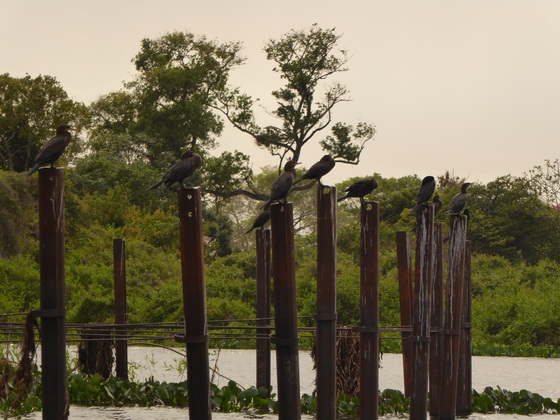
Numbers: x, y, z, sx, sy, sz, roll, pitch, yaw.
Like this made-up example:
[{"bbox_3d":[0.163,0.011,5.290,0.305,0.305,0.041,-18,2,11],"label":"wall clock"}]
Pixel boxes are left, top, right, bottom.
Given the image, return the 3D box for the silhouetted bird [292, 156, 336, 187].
[{"bbox_3d":[0.367,-0.415,43.000,0.440,0.350,0.160,0,-1,-3],"label":"silhouetted bird"}]

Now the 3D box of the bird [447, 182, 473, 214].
[{"bbox_3d":[2.175,-0.127,49.000,0.360,0.410,0.160,1,-1,-30],"label":"bird"}]

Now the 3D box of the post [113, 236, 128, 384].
[{"bbox_3d":[-2.534,1.635,64.500,0.170,2.349,0.170,-1,-1,18],"label":"post"}]

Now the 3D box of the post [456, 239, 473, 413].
[{"bbox_3d":[2.310,1.473,50.500,0.170,2.205,0.170,0,-1,18],"label":"post"}]

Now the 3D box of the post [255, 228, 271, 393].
[{"bbox_3d":[-0.225,1.461,56.000,0.170,2.374,0.170,-1,-1,18],"label":"post"}]

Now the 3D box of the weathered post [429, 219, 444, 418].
[{"bbox_3d":[1.957,1.373,50.500,0.170,2.430,0.170,0,-1,18],"label":"weathered post"}]

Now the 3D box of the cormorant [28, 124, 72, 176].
[{"bbox_3d":[-1.873,-0.485,33.000,0.400,0.420,0.160,0,-1,-9],"label":"cormorant"}]

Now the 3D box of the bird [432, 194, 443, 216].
[{"bbox_3d":[1.898,0.006,51.000,0.370,0.410,0.160,0,-1,-6],"label":"bird"}]

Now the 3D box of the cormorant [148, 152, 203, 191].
[{"bbox_3d":[-0.926,-0.338,35.500,0.470,0.360,0.160,0,-1,-3],"label":"cormorant"}]

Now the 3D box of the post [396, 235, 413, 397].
[{"bbox_3d":[1.769,1.501,57.000,0.170,2.417,0.170,-2,-1,18],"label":"post"}]

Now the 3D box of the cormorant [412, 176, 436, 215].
[{"bbox_3d":[1.697,-0.170,47.500,0.170,0.450,0.340,-1,-2,37],"label":"cormorant"}]

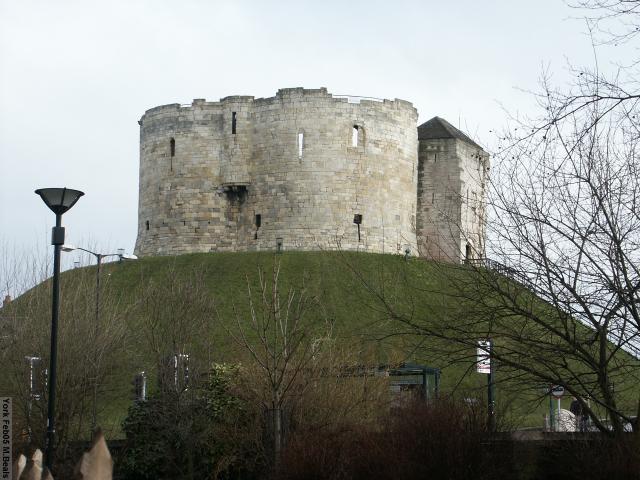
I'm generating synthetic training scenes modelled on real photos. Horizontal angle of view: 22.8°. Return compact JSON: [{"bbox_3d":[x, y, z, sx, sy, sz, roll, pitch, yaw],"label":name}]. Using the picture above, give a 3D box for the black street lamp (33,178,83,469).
[{"bbox_3d":[-3.759,1.577,22.450,0.700,4.650,0.700,1,-6,0],"label":"black street lamp"}]

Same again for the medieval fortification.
[{"bbox_3d":[-0.330,-3.707,130.145,26.908,12.922,23.278,-1,-6,22],"label":"medieval fortification"}]

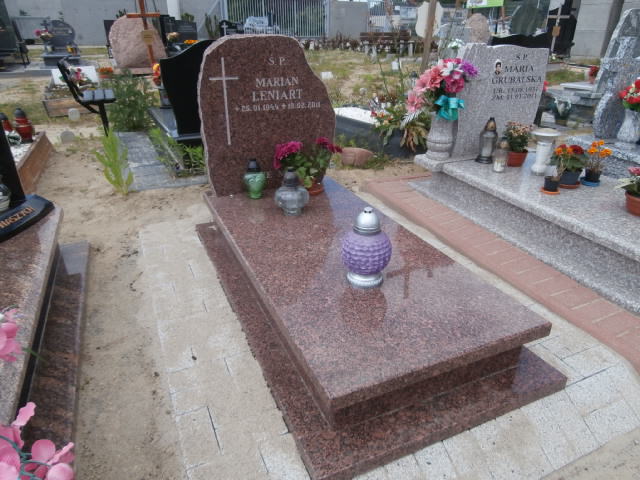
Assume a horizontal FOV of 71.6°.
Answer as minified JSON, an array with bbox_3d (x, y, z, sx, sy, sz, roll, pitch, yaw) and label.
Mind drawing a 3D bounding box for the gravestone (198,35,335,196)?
[{"bbox_3d":[-0.284,-0.707,2.546,0.777,0.831,0.090,-11,27,-21],"label":"gravestone"}]

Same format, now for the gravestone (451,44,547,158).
[{"bbox_3d":[1.341,-1.053,3.364,0.735,0.787,0.080,-9,26,-17],"label":"gravestone"}]

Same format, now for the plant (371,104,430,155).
[{"bbox_3d":[0.717,-1.014,4.000,0.500,0.400,0.400,-11,27,-21],"label":"plant"}]

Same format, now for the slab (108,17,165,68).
[{"bbox_3d":[-3.702,-4.016,9.000,1.140,0.980,0.300,-11,27,-21],"label":"slab"}]

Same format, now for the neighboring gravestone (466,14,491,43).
[{"bbox_3d":[4.287,-5.693,12.000,0.650,0.920,0.250,-11,27,-21],"label":"neighboring gravestone"}]

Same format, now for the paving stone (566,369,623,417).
[{"bbox_3d":[0.905,0.531,1.475,0.195,0.060,0.110,-11,27,-21],"label":"paving stone"}]

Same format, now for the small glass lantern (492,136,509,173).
[{"bbox_3d":[1.240,-0.583,3.022,0.100,0.225,0.100,-9,26,-17],"label":"small glass lantern"}]

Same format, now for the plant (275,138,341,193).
[{"bbox_3d":[-0.067,-0.392,2.419,0.360,0.280,0.300,-11,27,-21],"label":"plant"}]

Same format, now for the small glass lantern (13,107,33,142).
[{"bbox_3d":[-2.827,-1.086,4.215,0.155,0.300,0.155,-11,27,-21],"label":"small glass lantern"}]

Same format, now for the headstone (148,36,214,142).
[{"bbox_3d":[-1.063,-1.363,4.007,0.680,0.790,0.080,-12,27,-23],"label":"headstone"}]

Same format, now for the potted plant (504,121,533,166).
[{"bbox_3d":[1.295,-0.631,2.913,0.175,0.280,0.175,-11,27,-21],"label":"potted plant"}]

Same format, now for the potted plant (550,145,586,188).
[{"bbox_3d":[1.540,-0.452,2.701,0.200,0.250,0.190,-9,26,-17],"label":"potted plant"}]

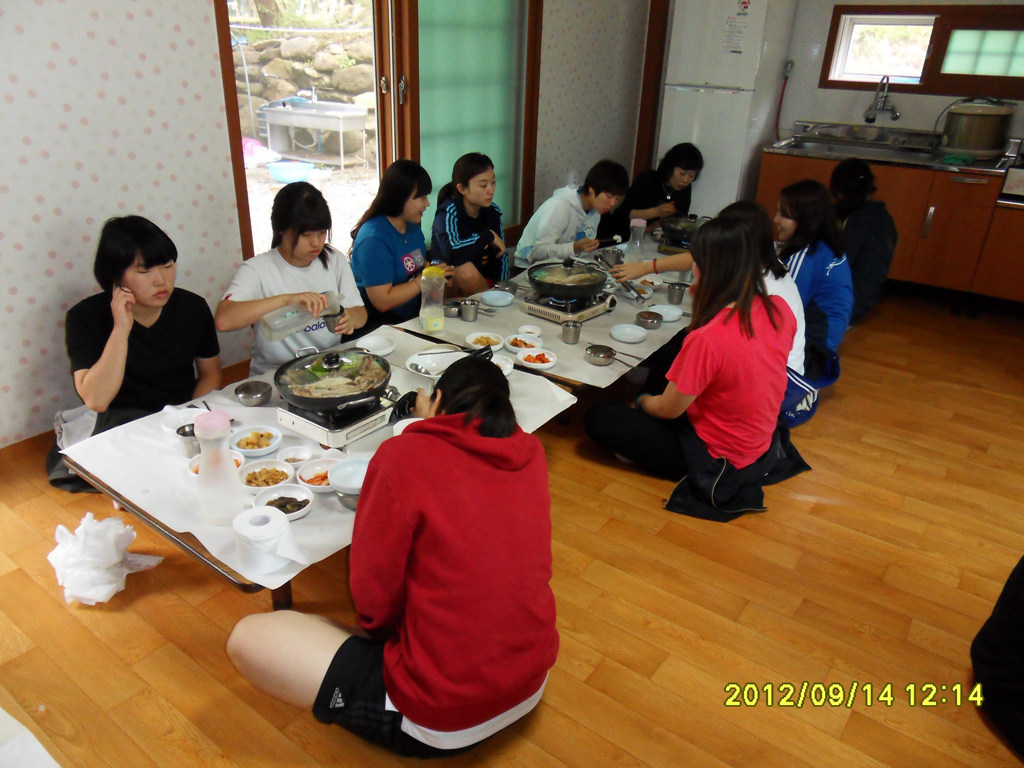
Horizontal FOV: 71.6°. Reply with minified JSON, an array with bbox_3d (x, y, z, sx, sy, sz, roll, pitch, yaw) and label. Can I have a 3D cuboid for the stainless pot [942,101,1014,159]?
[{"bbox_3d":[2.673,-1.444,4.083,0.290,0.280,0.290,18,29,32],"label":"stainless pot"}]

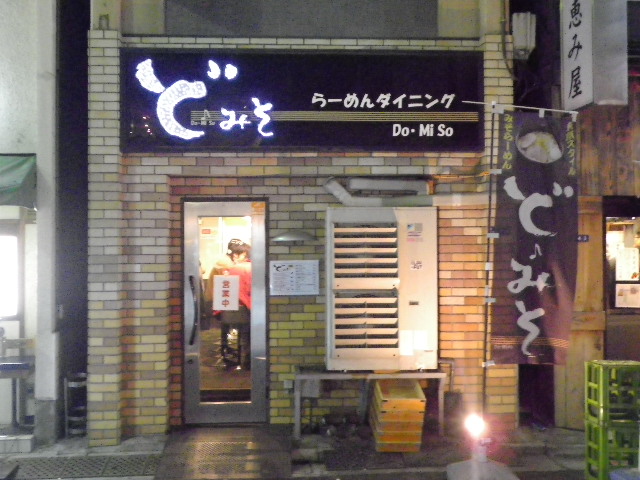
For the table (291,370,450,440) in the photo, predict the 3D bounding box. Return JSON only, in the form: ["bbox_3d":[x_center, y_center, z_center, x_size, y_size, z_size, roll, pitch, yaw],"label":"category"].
[{"bbox_3d":[0.407,1.355,6.060,1.240,0.540,0.400,0,0,-2],"label":"table"}]

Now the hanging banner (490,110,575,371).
[{"bbox_3d":[1.545,-0.010,5.180,0.600,1.800,0.060,2,0,-6],"label":"hanging banner"}]

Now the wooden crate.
[{"bbox_3d":[0.637,1.435,5.880,0.365,0.410,0.660,0,0,1],"label":"wooden crate"}]

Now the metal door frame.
[{"bbox_3d":[-0.850,0.645,6.410,0.750,1.985,0.070,0,0,-2],"label":"metal door frame"}]

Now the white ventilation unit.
[{"bbox_3d":[0.504,0.403,6.040,0.900,1.335,0.340,0,0,-2],"label":"white ventilation unit"}]

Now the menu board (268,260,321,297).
[{"bbox_3d":[-0.222,0.338,6.400,0.438,0.312,0.020,0,0,-2],"label":"menu board"}]

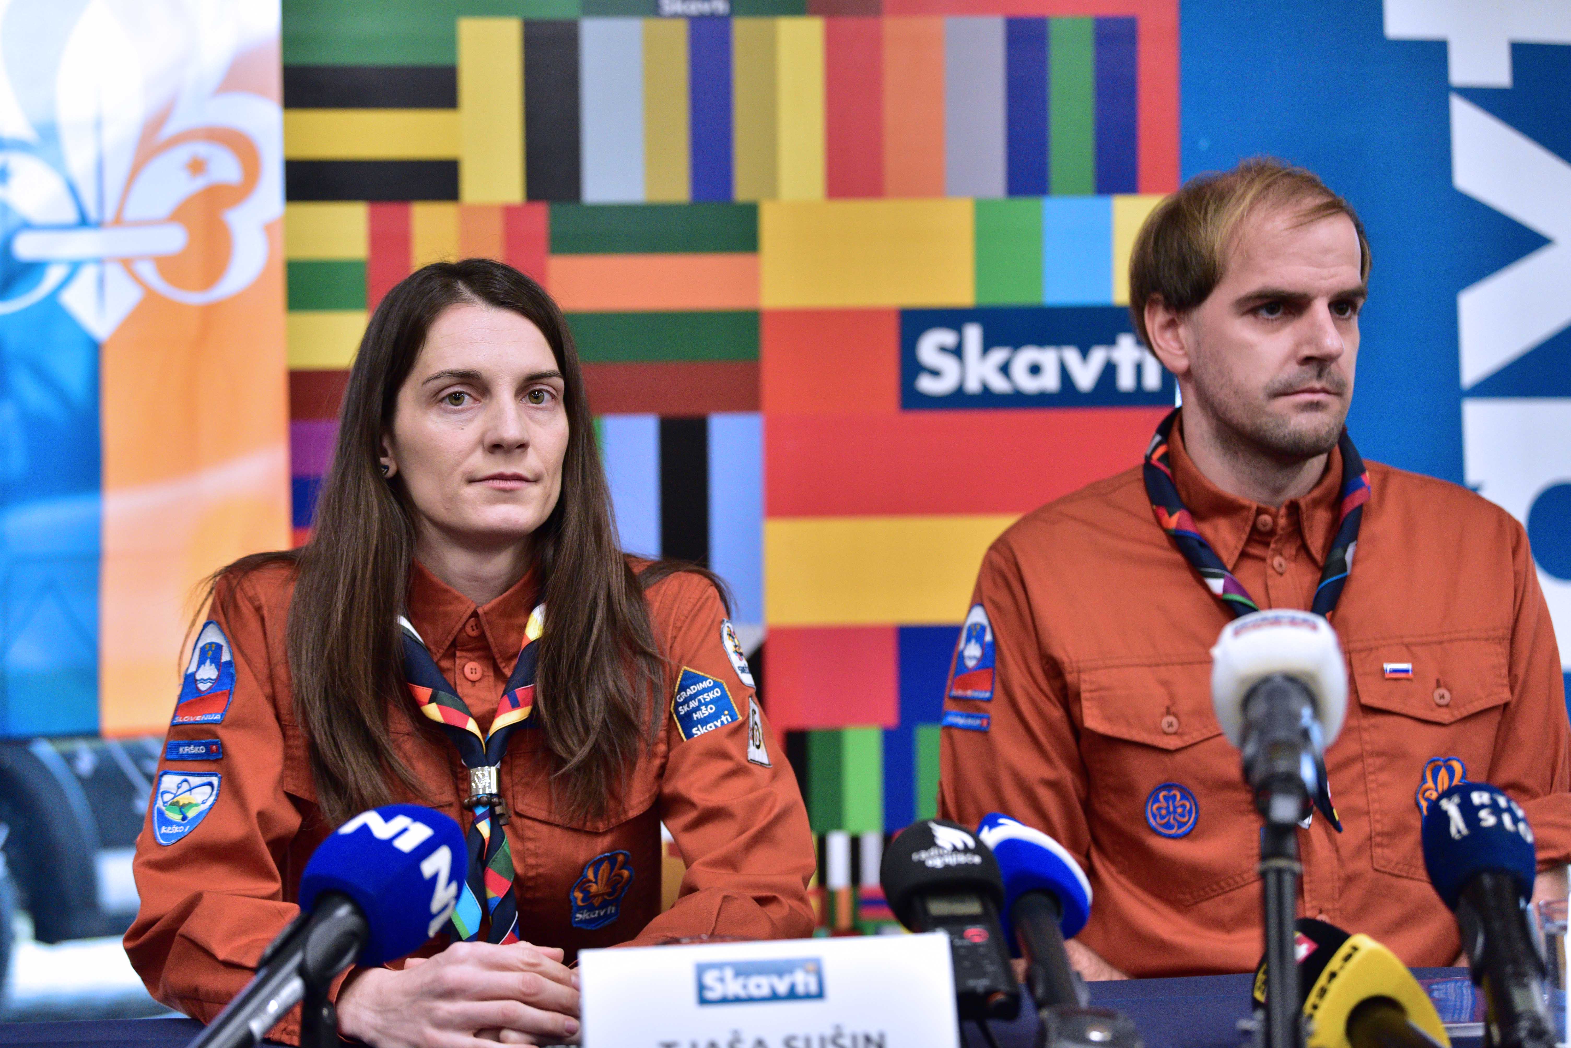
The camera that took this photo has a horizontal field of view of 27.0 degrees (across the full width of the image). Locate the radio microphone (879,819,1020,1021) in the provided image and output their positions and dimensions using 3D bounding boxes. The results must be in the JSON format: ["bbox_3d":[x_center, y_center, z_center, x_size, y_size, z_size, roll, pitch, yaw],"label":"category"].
[{"bbox_3d":[0.107,0.254,2.078,0.079,0.078,0.167,-2,31,-8],"label":"radio microphone"}]

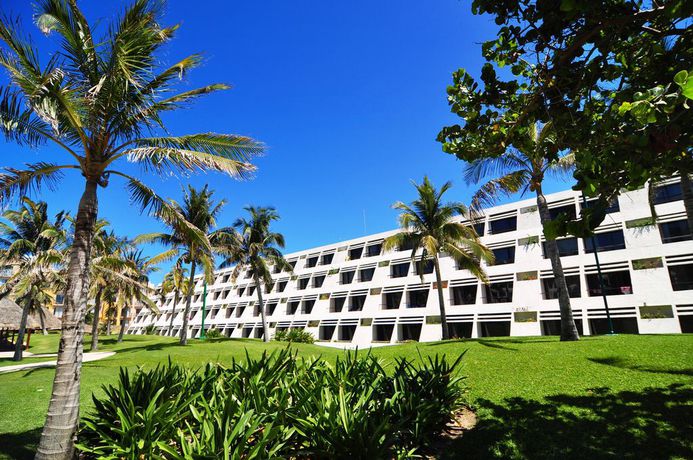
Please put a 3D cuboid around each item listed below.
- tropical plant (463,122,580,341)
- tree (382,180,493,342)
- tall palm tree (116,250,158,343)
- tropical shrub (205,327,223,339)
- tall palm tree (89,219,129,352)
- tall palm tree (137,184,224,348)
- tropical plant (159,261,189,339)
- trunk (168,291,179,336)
[{"bbox_3d":[7.680,-0.348,13.794,5.510,9.060,5.510,0,-17,0],"label":"tropical plant"},{"bbox_3d":[5.489,1.261,19.854,6.470,9.480,6.470,0,-17,0],"label":"tree"},{"bbox_3d":[-16.804,4.977,27.037,4.300,7.260,4.300,0,-17,0],"label":"tall palm tree"},{"bbox_3d":[-13.904,10.713,36.172,1.880,1.200,1.880,0,-17,0],"label":"tropical shrub"},{"bbox_3d":[-15.613,3.242,21.654,3.980,8.070,3.980,0,-17,0],"label":"tall palm tree"},{"bbox_3d":[-11.089,1.881,22.503,5.780,10.510,5.780,0,-17,0],"label":"tall palm tree"},{"bbox_3d":[-19.852,7.630,39.213,3.570,8.490,3.570,0,-17,0],"label":"tropical plant"},{"bbox_3d":[-19.358,9.296,38.716,1.120,5.010,0.670,0,-17,0],"label":"trunk"}]

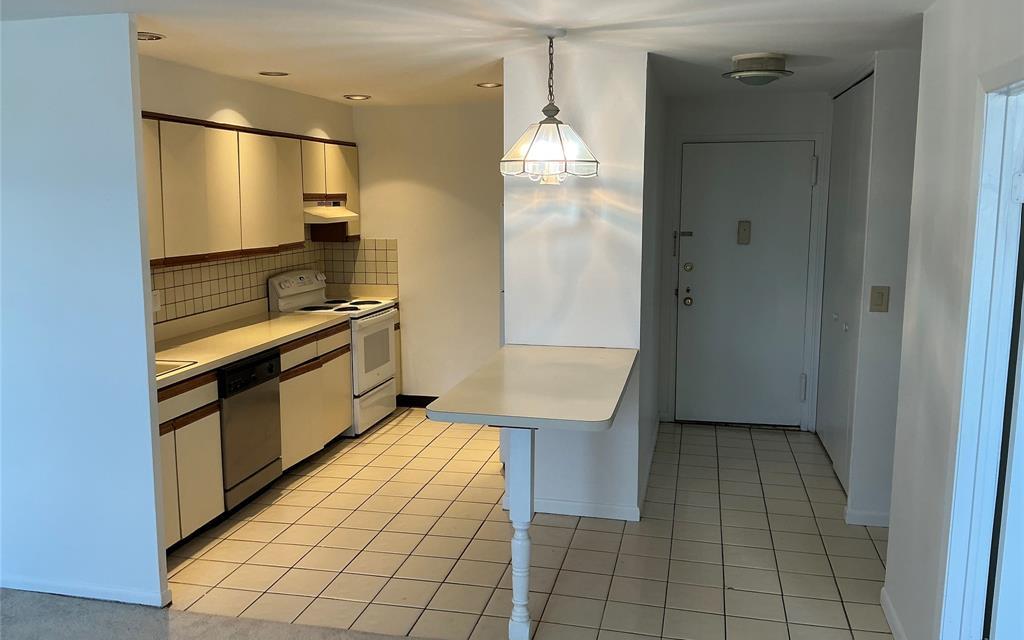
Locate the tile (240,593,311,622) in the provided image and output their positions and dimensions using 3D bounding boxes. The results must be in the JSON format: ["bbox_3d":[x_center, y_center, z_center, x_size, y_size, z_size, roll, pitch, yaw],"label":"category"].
[{"bbox_3d":[-1.012,1.241,3.565,0.243,0.010,0.243,2,8,13],"label":"tile"}]

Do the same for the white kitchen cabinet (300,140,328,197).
[{"bbox_3d":[-1.558,-1.089,5.954,0.300,0.397,0.363,2,8,13],"label":"white kitchen cabinet"}]

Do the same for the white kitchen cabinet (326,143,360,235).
[{"bbox_3d":[-1.471,-1.014,6.530,0.320,0.727,0.583,2,8,13],"label":"white kitchen cabinet"}]

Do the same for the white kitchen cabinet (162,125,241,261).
[{"bbox_3d":[-1.868,-0.738,4.669,0.310,0.717,0.744,2,9,13],"label":"white kitchen cabinet"}]

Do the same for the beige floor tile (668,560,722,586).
[{"bbox_3d":[0.839,1.160,3.764,0.236,0.015,0.236,2,8,13],"label":"beige floor tile"}]

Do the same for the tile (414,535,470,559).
[{"bbox_3d":[-0.348,1.147,4.170,0.243,0.010,0.243,2,8,13],"label":"tile"}]

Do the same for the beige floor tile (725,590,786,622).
[{"bbox_3d":[1.020,1.201,3.477,0.236,0.015,0.236,2,8,13],"label":"beige floor tile"}]

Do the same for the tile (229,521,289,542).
[{"bbox_3d":[-1.284,1.087,4.247,0.236,0.015,0.236,2,8,13],"label":"tile"}]

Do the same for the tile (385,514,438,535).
[{"bbox_3d":[-0.537,1.104,4.463,0.243,0.010,0.243,2,8,13],"label":"tile"}]

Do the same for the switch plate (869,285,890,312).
[{"bbox_3d":[1.910,-0.106,4.298,0.083,0.127,0.010,2,8,13],"label":"switch plate"}]

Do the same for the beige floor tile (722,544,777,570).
[{"bbox_3d":[1.153,1.159,4.027,0.243,0.010,0.240,2,9,13],"label":"beige floor tile"}]

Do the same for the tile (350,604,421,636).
[{"bbox_3d":[-0.514,1.252,3.446,0.245,0.012,0.224,2,9,13],"label":"tile"}]

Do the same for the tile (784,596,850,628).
[{"bbox_3d":[1.278,1.236,3.486,0.243,0.012,0.243,2,8,13],"label":"tile"}]

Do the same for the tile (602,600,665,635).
[{"bbox_3d":[0.505,1.246,3.441,0.243,0.010,0.240,2,9,13],"label":"tile"}]

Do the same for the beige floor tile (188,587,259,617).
[{"bbox_3d":[-1.239,1.228,3.593,0.239,0.012,0.221,2,9,13],"label":"beige floor tile"}]

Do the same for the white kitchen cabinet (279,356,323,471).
[{"bbox_3d":[-1.588,0.565,5.229,0.580,0.606,0.532,2,9,13],"label":"white kitchen cabinet"}]

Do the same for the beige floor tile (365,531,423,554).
[{"bbox_3d":[-0.586,1.131,4.184,0.243,0.012,0.243,2,8,13],"label":"beige floor tile"}]

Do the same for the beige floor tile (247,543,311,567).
[{"bbox_3d":[-1.128,1.154,4.057,0.243,0.010,0.240,2,9,13],"label":"beige floor tile"}]

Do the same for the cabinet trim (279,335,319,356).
[{"bbox_3d":[-1.314,0.153,5.085,0.020,0.044,0.495,2,9,13],"label":"cabinet trim"}]

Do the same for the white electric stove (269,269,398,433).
[{"bbox_3d":[-1.335,0.209,6.416,0.702,1.175,0.760,2,8,13],"label":"white electric stove"}]

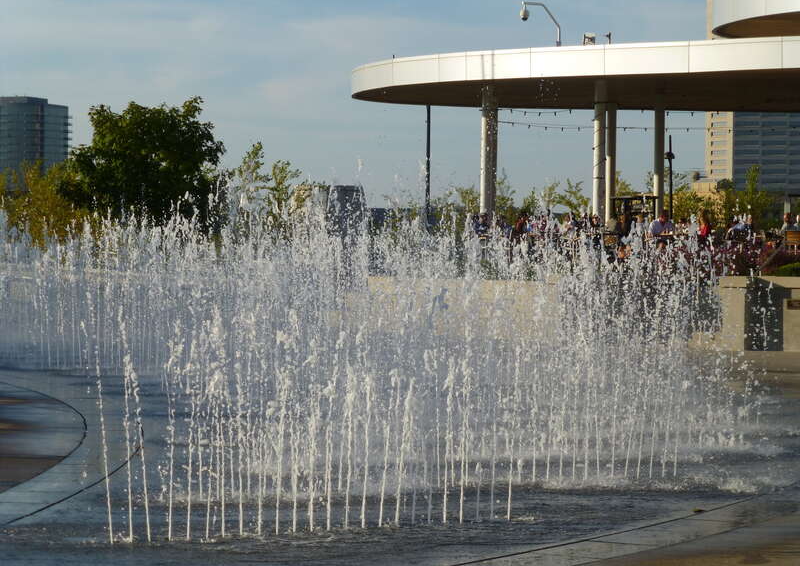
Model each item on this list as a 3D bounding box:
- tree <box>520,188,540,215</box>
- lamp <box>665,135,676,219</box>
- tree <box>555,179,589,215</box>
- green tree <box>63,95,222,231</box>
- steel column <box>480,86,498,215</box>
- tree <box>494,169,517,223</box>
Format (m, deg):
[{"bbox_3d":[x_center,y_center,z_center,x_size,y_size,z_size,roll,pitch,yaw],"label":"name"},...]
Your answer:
[{"bbox_3d":[5.647,-3.007,102.000,1.000,2.250,1.000,1,2,0],"label":"tree"},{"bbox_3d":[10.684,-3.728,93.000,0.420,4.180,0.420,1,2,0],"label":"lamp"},{"bbox_3d":[7.275,-3.118,100.000,1.500,2.550,1.400,1,2,0],"label":"tree"},{"bbox_3d":[-8.922,-3.635,82.000,5.700,5.640,5.400,1,2,0],"label":"green tree"},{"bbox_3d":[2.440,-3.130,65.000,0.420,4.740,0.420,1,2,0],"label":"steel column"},{"bbox_3d":[4.391,-3.330,100.000,1.200,2.970,1.200,1,2,0],"label":"tree"}]

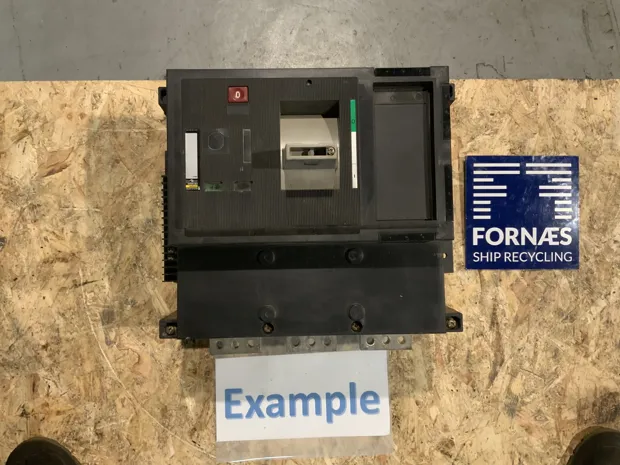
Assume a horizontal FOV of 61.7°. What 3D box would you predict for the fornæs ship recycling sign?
[{"bbox_3d":[0.270,-0.026,0.660,0.143,0.005,0.143,0,88,0],"label":"fornæs ship recycling sign"}]

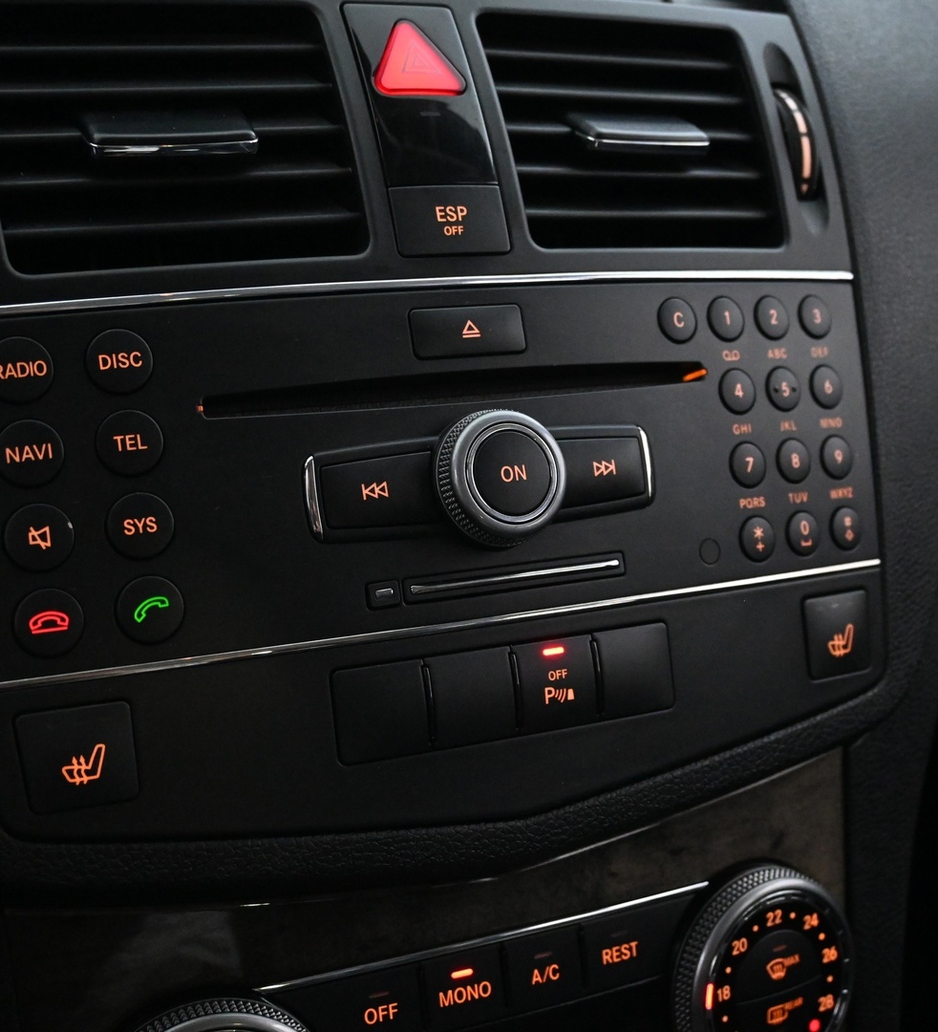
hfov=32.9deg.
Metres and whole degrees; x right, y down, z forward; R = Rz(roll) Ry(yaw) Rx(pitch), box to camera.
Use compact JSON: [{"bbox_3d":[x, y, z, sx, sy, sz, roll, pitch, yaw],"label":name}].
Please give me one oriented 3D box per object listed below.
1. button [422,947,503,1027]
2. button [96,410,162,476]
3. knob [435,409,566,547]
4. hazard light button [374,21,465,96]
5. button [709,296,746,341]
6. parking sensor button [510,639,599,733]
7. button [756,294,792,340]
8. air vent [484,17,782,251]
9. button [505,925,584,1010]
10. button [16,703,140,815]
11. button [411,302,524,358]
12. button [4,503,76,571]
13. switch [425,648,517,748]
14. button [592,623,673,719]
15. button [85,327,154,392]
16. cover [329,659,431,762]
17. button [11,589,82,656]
[{"bbox_3d":[-0.002,0.113,0.381,0.021,0.019,0.006,-6,7,-24],"label":"button"},{"bbox_3d":[-0.072,-0.015,0.336,0.014,0.014,0.005,-7,-4,-17],"label":"button"},{"bbox_3d":[0.007,-0.009,0.352,0.030,0.030,0.011,-6,-3,-25],"label":"knob"},{"bbox_3d":[-0.013,-0.107,0.374,0.023,0.021,0.005,-6,-20,-25],"label":"hazard light button"},{"bbox_3d":[0.063,-0.049,0.399,0.012,0.012,0.005,-6,-6,-31],"label":"button"},{"bbox_3d":[0.019,0.038,0.361,0.020,0.020,0.005,-6,-3,-26],"label":"parking sensor button"},{"bbox_3d":[0.076,-0.050,0.403,0.011,0.011,0.004,-6,-3,-34],"label":"button"},{"bbox_3d":[0.040,-0.095,0.409,0.081,0.066,0.025,-5,-15,-28],"label":"air vent"},{"bbox_3d":[0.018,0.109,0.384,0.021,0.016,0.005,-6,0,-25],"label":"button"},{"bbox_3d":[-0.081,0.050,0.331,0.023,0.020,0.006,-7,1,-15],"label":"button"},{"bbox_3d":[-0.001,-0.042,0.366,0.028,0.012,0.005,-6,-6,-24],"label":"button"},{"bbox_3d":[-0.088,0.005,0.324,0.014,0.014,0.004,-7,-3,-15],"label":"button"},{"bbox_3d":[0.000,0.040,0.352,0.021,0.020,0.005,-6,-3,-24],"label":"switch"},{"bbox_3d":[0.038,0.036,0.371,0.020,0.020,0.005,-6,-3,-28],"label":"button"},{"bbox_3d":[-0.073,-0.032,0.332,0.014,0.014,0.004,-7,-3,-17],"label":"button"},{"bbox_3d":[-0.020,0.043,0.351,0.021,0.020,0.006,-6,1,-21],"label":"cover"},{"bbox_3d":[-0.087,0.022,0.329,0.014,0.014,0.005,-7,-1,-15],"label":"button"}]

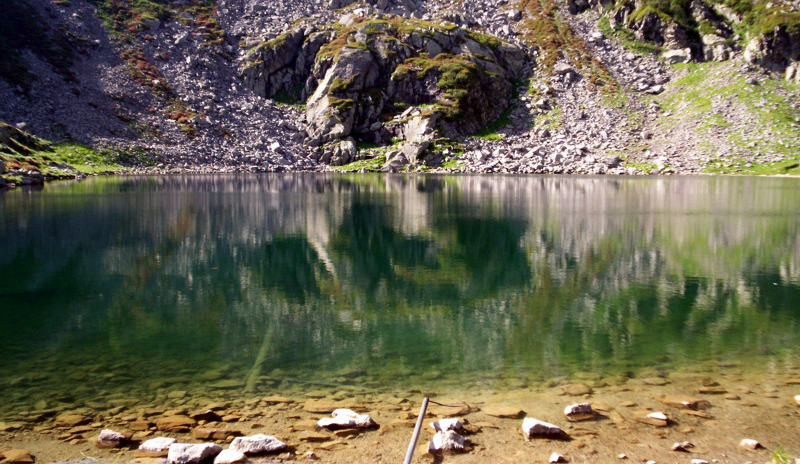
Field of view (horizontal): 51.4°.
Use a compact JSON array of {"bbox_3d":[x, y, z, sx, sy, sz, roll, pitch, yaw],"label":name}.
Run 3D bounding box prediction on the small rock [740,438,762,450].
[{"bbox_3d":[2.465,1.489,5.832,0.148,0.065,0.105,2,5,23],"label":"small rock"}]

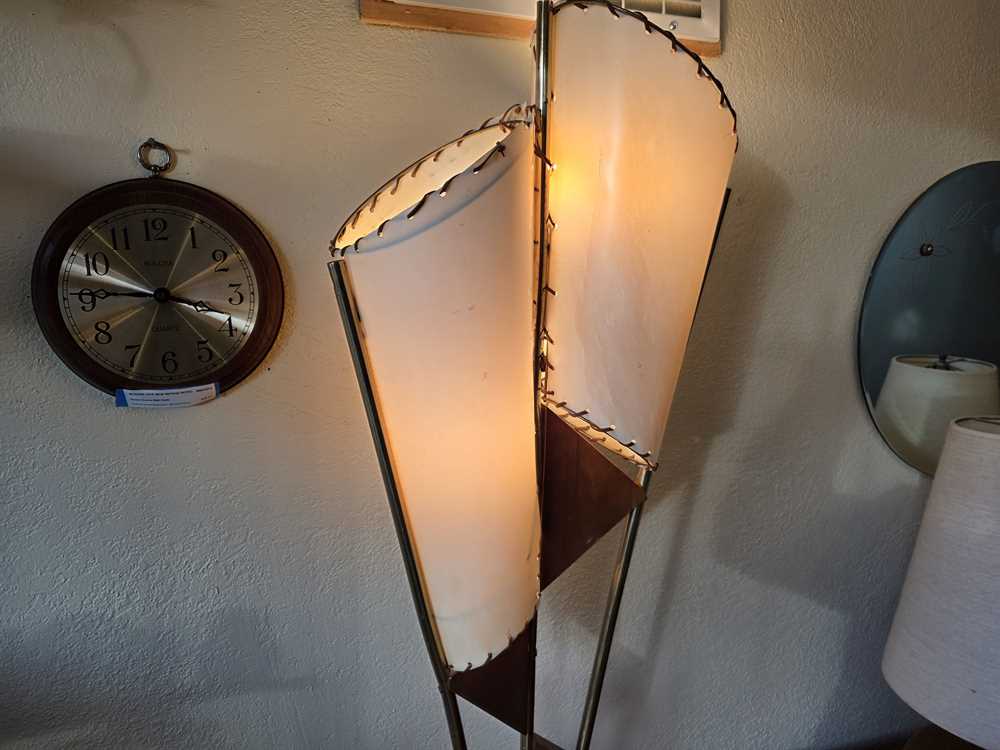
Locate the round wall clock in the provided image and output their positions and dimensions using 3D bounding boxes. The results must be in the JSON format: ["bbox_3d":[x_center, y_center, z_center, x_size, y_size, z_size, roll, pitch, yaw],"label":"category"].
[{"bbox_3d":[-0.376,-0.109,0.737,0.258,0.299,0.043,-4,10,-20],"label":"round wall clock"}]

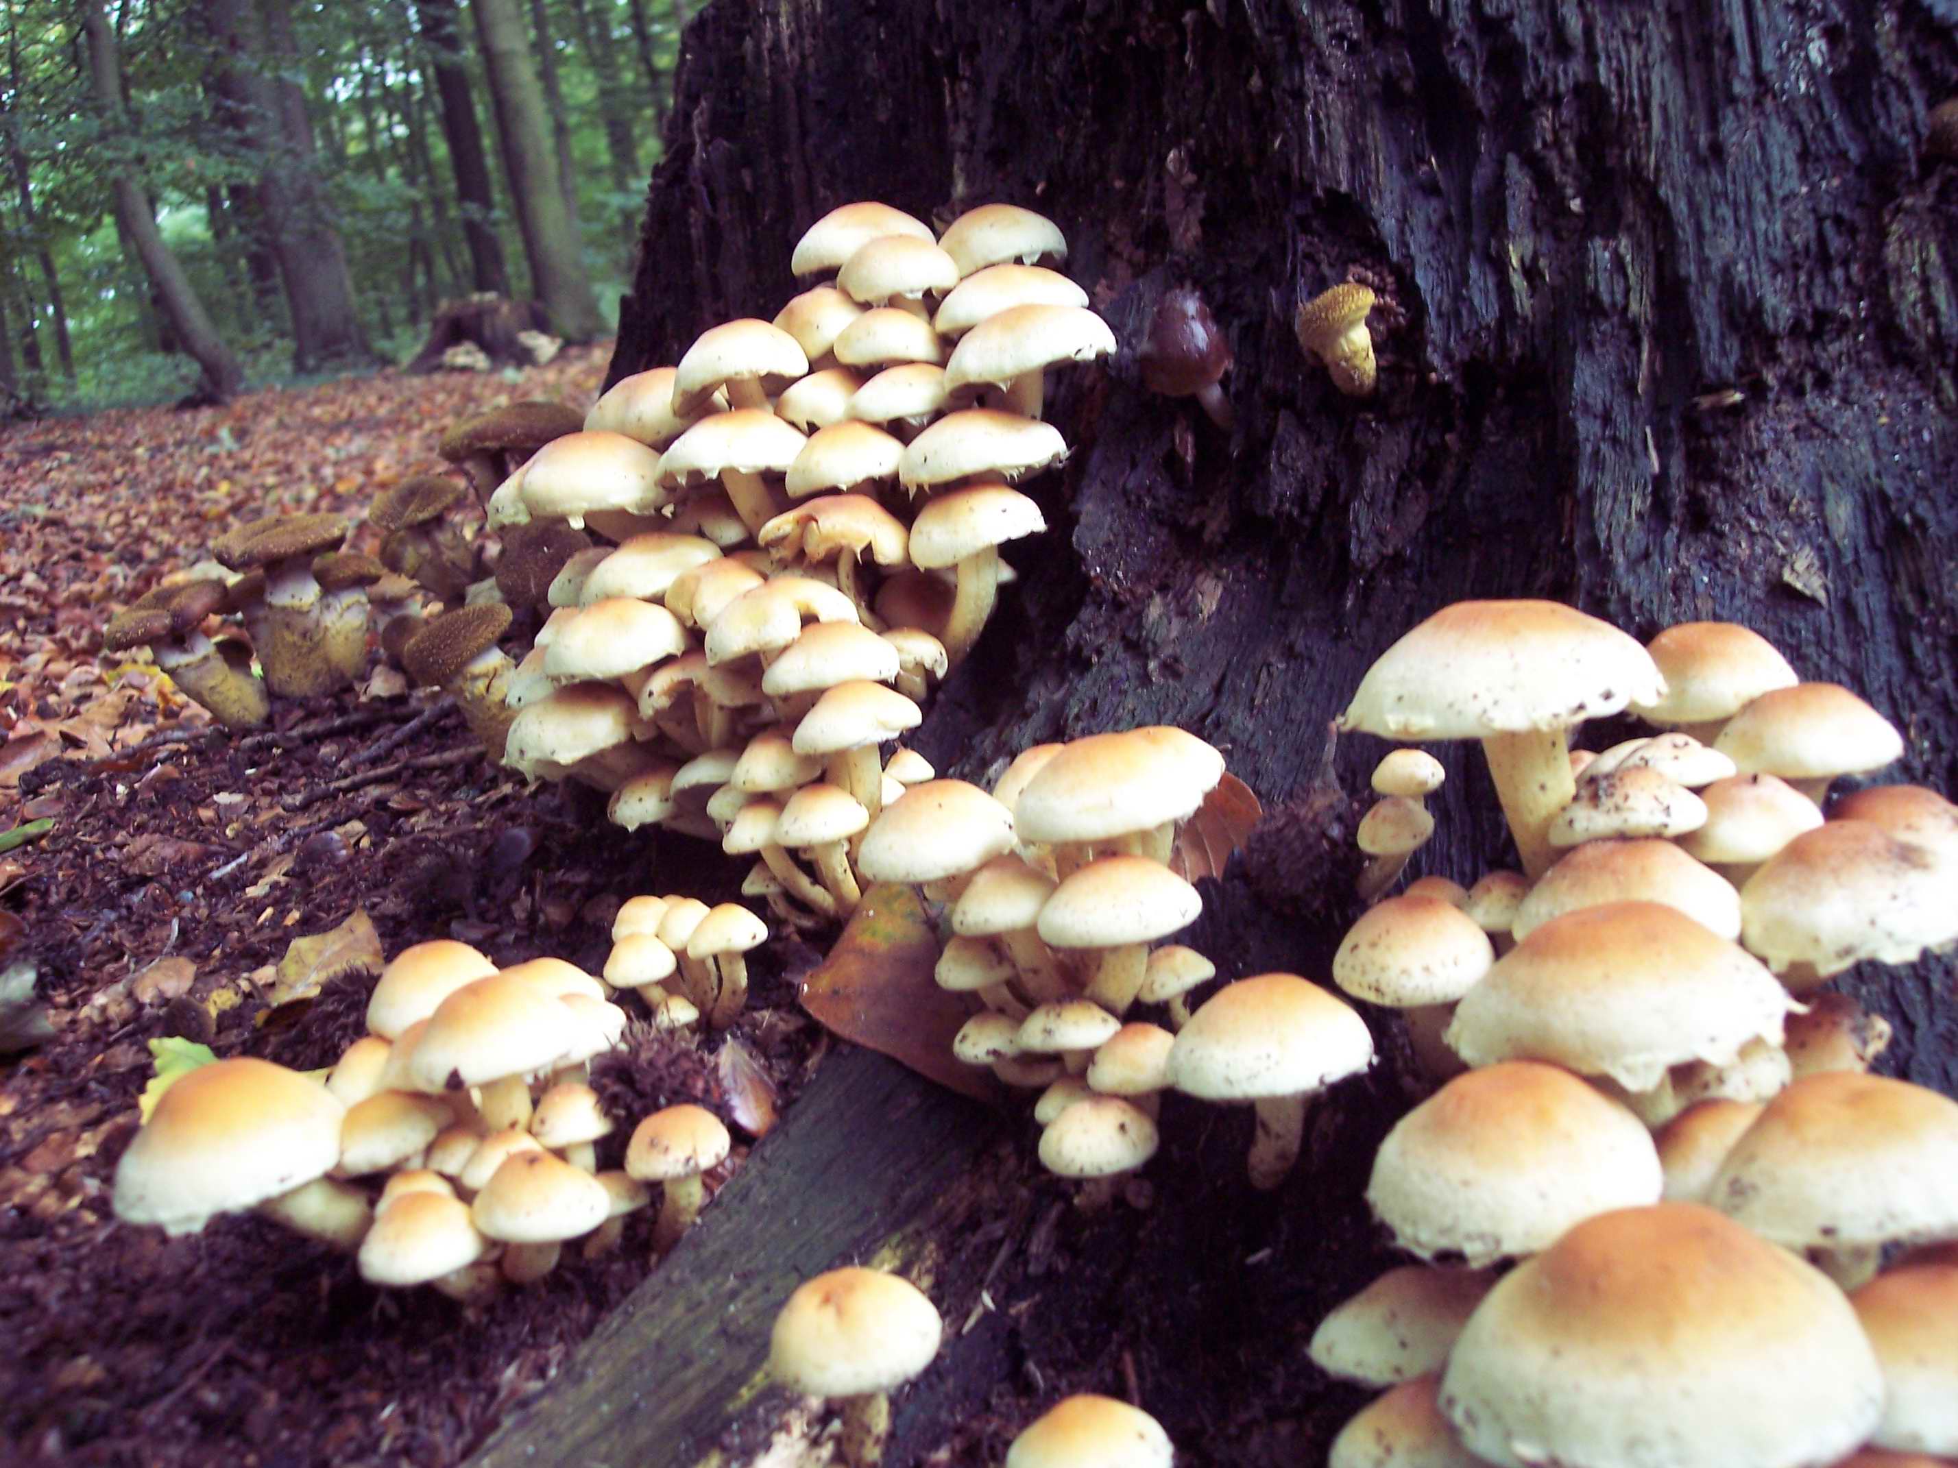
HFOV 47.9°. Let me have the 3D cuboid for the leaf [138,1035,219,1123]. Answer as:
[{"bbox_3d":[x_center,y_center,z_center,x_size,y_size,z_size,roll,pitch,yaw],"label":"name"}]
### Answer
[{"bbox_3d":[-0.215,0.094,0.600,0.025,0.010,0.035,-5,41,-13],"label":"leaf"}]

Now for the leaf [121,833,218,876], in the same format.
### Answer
[{"bbox_3d":[-0.321,0.049,0.868,0.035,0.008,0.021,8,36,7],"label":"leaf"}]

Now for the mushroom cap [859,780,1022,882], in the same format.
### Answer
[{"bbox_3d":[-0.010,0.022,0.510,0.037,0.017,0.037,-11,13,2],"label":"mushroom cap"}]

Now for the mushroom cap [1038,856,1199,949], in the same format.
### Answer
[{"bbox_3d":[0.031,0.037,0.480,0.036,0.015,0.036,-8,12,3],"label":"mushroom cap"}]

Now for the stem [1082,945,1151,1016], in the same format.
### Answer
[{"bbox_3d":[0.030,0.052,0.483,0.010,0.020,0.010,15,12,5],"label":"stem"}]

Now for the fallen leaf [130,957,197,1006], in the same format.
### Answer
[{"bbox_3d":[-0.265,0.081,0.720,0.020,0.007,0.015,-32,62,-32],"label":"fallen leaf"}]

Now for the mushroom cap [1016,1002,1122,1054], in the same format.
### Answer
[{"bbox_3d":[0.019,0.061,0.460,0.022,0.009,0.022,-7,13,2],"label":"mushroom cap"}]

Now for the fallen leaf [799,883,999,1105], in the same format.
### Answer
[{"bbox_3d":[-0.011,0.058,0.511,0.053,0.014,0.046,23,57,10],"label":"fallen leaf"}]

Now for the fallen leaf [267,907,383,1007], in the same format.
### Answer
[{"bbox_3d":[-0.208,0.070,0.701,0.037,0.012,0.027,-19,55,-22],"label":"fallen leaf"}]

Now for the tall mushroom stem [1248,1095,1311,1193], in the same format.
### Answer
[{"bbox_3d":[0.061,0.080,0.445,0.010,0.024,0.010,9,11,9],"label":"tall mushroom stem"}]

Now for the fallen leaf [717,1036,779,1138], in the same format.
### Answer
[{"bbox_3d":[-0.056,0.086,0.541,0.010,0.009,0.031,-16,49,-13],"label":"fallen leaf"}]

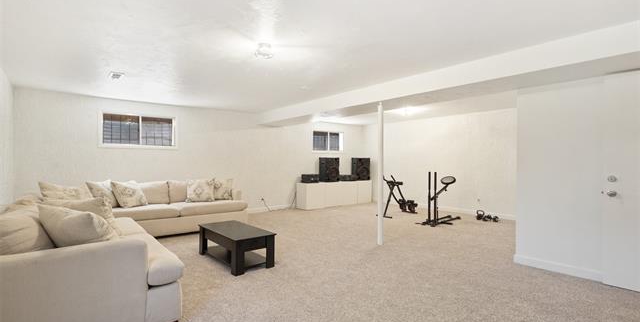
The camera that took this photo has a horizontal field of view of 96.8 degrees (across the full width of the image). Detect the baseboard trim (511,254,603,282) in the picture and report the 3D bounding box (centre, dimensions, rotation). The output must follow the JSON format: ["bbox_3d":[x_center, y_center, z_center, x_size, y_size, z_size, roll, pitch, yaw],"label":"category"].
[{"bbox_3d":[2.576,1.173,3.122,0.018,0.102,0.763,0,0,-42],"label":"baseboard trim"}]

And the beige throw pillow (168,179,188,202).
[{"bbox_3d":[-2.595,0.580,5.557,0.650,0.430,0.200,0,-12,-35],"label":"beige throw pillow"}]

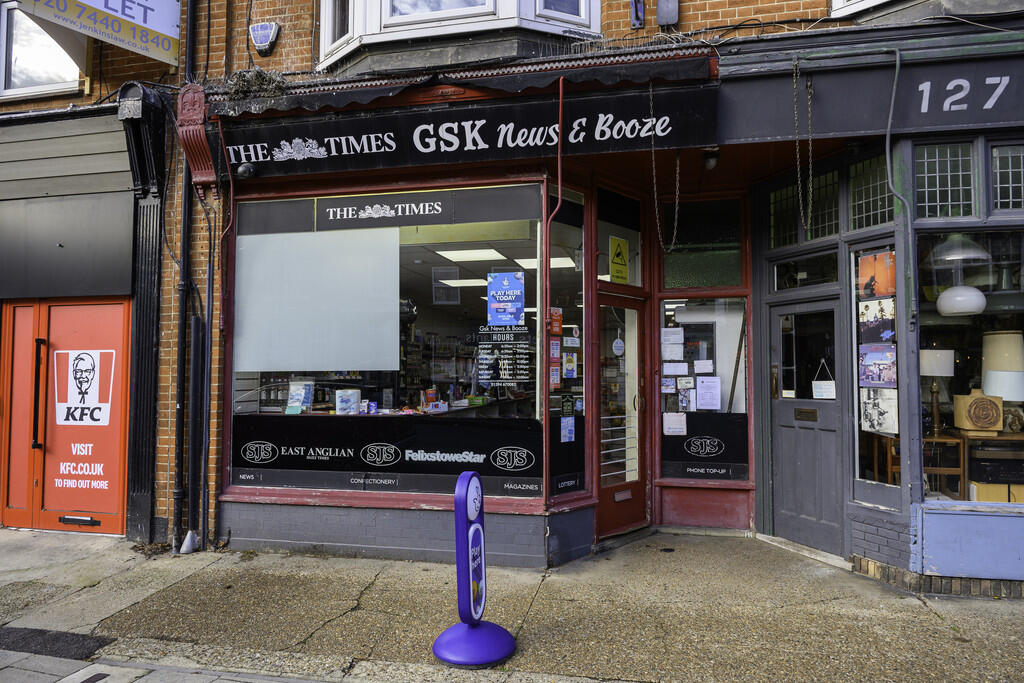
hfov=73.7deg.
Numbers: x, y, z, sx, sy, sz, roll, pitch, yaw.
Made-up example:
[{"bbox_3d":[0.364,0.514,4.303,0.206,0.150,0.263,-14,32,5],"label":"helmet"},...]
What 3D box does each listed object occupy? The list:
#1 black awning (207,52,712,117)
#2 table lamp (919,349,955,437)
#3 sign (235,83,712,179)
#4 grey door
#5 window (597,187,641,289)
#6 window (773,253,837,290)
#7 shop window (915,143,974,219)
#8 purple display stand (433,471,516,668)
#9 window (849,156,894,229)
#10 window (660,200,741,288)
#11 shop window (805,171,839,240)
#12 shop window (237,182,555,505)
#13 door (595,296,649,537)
[{"bbox_3d":[-0.556,-1.931,5.327,4.072,0.187,0.160,-1,-3,12],"label":"black awning"},{"bbox_3d":[3.231,0.389,5.200,0.255,0.660,0.255,0,-3,10],"label":"table lamp"},{"bbox_3d":[-0.496,-1.617,5.392,4.086,0.429,0.080,-1,-3,12],"label":"sign"},{"bbox_3d":[2.426,0.685,5.649,0.060,2.004,0.748,1,-3,-22],"label":"grey door"},{"bbox_3d":[0.946,-0.888,5.944,0.060,0.786,0.675,-2,-3,43],"label":"window"},{"bbox_3d":[2.426,-0.570,5.655,0.060,0.235,0.688,1,-3,-22],"label":"window"},{"bbox_3d":[2.935,-1.091,4.633,0.370,0.511,0.060,0,-3,10],"label":"shop window"},{"bbox_3d":[-0.190,1.207,3.759,0.458,0.985,0.458,-1,-3,15],"label":"purple display stand"},{"bbox_3d":[2.670,-1.111,5.070,0.060,0.497,0.388,1,-3,-22],"label":"window"},{"bbox_3d":[1.721,-0.881,6.192,0.684,0.795,0.060,0,-3,9],"label":"window"},{"bbox_3d":[2.499,-1.094,5.498,0.060,0.513,0.325,1,-3,-22],"label":"shop window"},{"bbox_3d":[-1.035,-0.002,5.441,2.643,2.389,0.080,0,-3,12],"label":"shop window"},{"bbox_3d":[0.964,0.631,5.899,0.070,2.004,0.760,-2,-3,43],"label":"door"}]

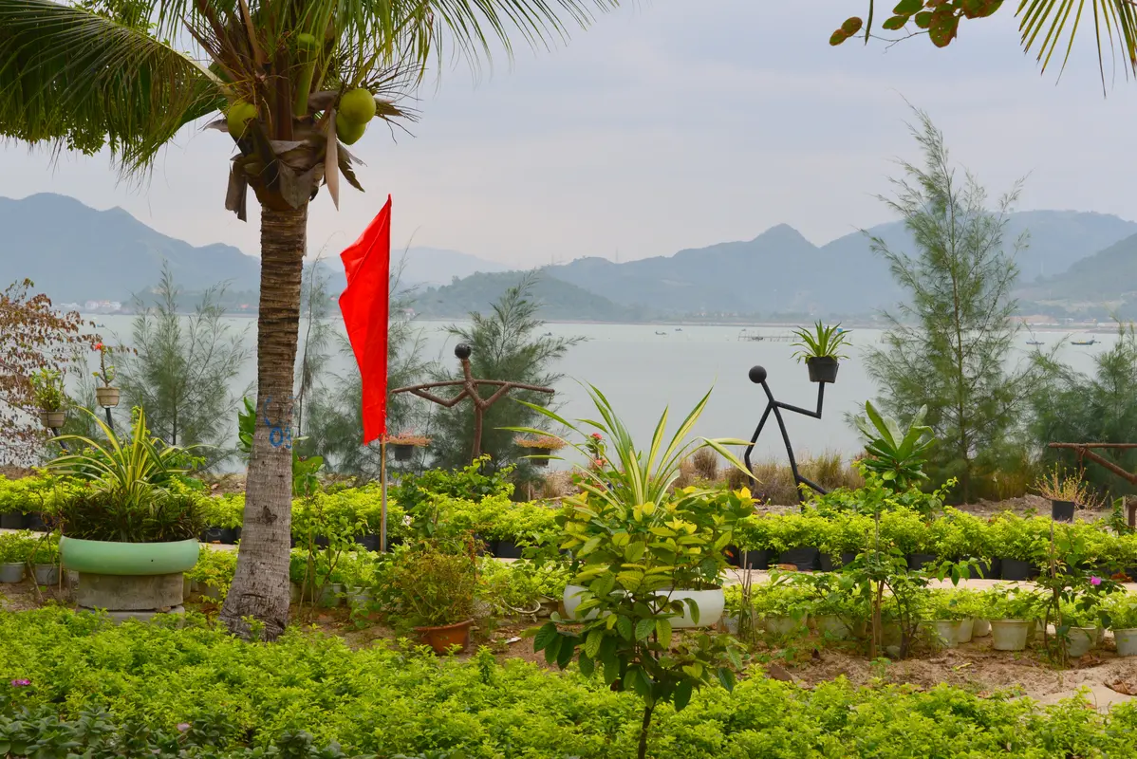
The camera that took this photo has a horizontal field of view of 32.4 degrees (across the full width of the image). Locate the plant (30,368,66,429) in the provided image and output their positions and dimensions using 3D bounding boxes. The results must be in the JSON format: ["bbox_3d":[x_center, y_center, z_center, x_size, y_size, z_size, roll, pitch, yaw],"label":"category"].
[{"bbox_3d":[-5.650,0.212,21.300,0.390,0.660,0.380,1,2,0],"label":"plant"}]

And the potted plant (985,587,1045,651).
[{"bbox_3d":[2.525,1.358,11.100,0.330,0.365,0.330,1,2,0],"label":"potted plant"}]

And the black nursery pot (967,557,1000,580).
[{"bbox_3d":[3.020,1.381,14.250,0.250,0.170,0.250,1,2,0],"label":"black nursery pot"}]

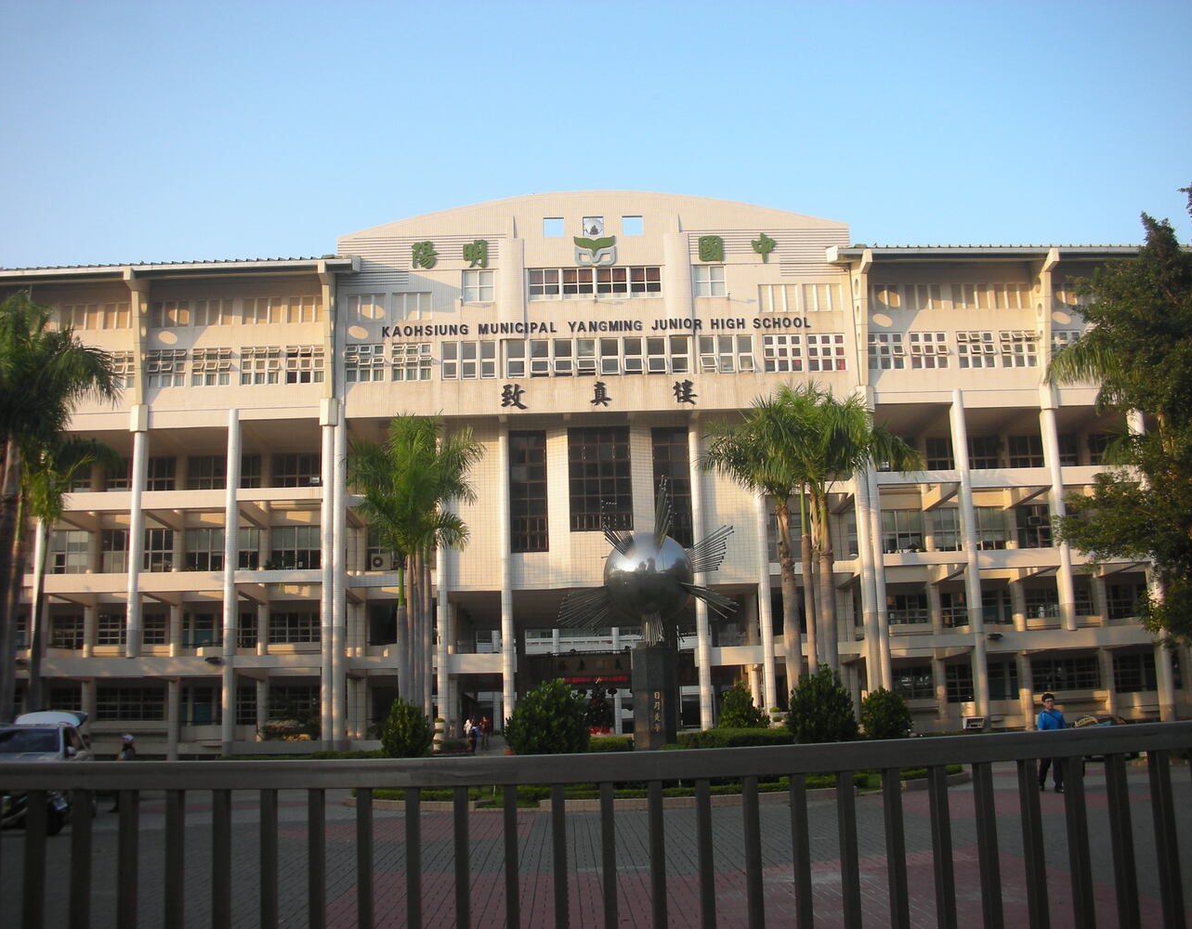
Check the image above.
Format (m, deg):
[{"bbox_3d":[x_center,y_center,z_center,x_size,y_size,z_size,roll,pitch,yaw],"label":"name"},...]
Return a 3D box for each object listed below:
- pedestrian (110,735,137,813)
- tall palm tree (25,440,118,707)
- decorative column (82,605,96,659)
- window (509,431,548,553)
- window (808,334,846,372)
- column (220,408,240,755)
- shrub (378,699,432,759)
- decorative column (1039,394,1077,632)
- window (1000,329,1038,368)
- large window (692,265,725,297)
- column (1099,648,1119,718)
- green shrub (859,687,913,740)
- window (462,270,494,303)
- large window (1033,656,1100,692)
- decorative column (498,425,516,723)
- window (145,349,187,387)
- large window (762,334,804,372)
[{"bbox_3d":[-9.125,5.941,24.176,0.460,1.530,0.460,-1,-12,-2],"label":"pedestrian"},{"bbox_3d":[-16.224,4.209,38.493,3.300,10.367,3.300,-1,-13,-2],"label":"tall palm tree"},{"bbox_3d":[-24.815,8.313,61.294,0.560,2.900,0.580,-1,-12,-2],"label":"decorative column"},{"bbox_3d":[-3.102,1.278,58.013,1.720,5.750,0.220,-1,-12,-2],"label":"window"},{"bbox_3d":[10.871,-5.278,58.873,1.800,1.840,0.200,-1,-12,-2],"label":"window"},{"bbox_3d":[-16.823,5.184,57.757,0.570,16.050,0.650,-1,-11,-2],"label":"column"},{"bbox_3d":[-6.369,8.948,41.940,1.835,2.247,1.835,-1,-11,-2],"label":"shrub"},{"bbox_3d":[21.692,2.182,58.577,0.520,11.178,0.600,-1,-11,-2],"label":"decorative column"},{"bbox_3d":[20.840,-5.686,61.567,1.831,1.875,0.200,-1,-11,-2],"label":"window"},{"bbox_3d":[5.365,-8.766,59.857,1.532,1.664,0.200,-1,-13,-2],"label":"large window"},{"bbox_3d":[26.281,11.240,63.987,0.650,3.506,0.650,-1,-11,-2],"label":"column"},{"bbox_3d":[6.733,5.861,29.000,1.220,1.360,1.220,-1,-11,-2],"label":"green shrub"},{"bbox_3d":[-5.761,-8.719,61.234,1.533,1.614,0.200,-1,-11,-2],"label":"window"},{"bbox_3d":[24.067,10.743,64.213,3.369,1.612,0.200,-1,-11,-2],"label":"large window"},{"bbox_3d":[-4.062,5.265,57.069,0.450,14.572,0.450,-1,-11,-2],"label":"decorative column"},{"bbox_3d":[-19.827,-4.439,57.734,1.870,1.840,0.200,-1,-12,-2],"label":"window"},{"bbox_3d":[8.812,-5.202,58.789,1.840,1.840,0.200,-1,-12,-2],"label":"large window"}]

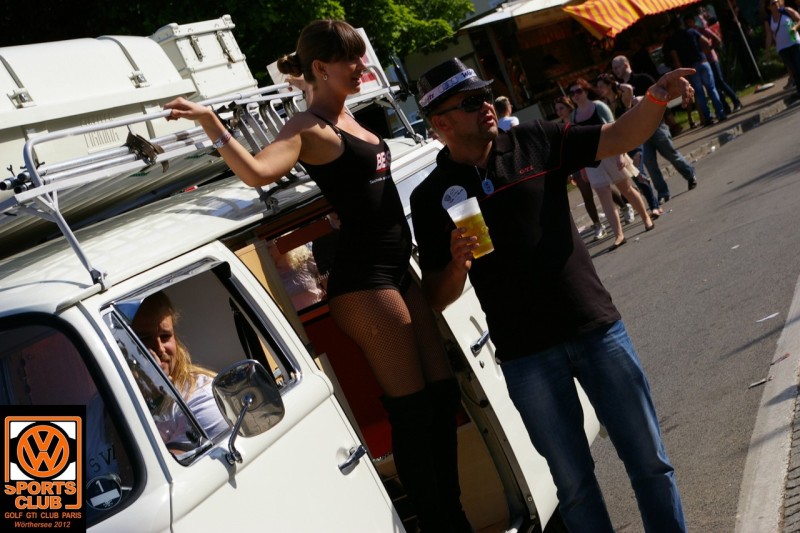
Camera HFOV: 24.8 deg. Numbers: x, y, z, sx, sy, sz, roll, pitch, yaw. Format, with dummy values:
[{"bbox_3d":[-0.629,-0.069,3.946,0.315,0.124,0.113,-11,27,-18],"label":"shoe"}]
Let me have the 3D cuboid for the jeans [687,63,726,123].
[{"bbox_3d":[4.917,-2.783,29.100,0.420,0.950,0.320,-20,4,-12],"label":"jeans"}]

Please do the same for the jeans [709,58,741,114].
[{"bbox_3d":[5.326,-2.959,29.900,0.420,0.900,0.360,-16,5,35],"label":"jeans"}]

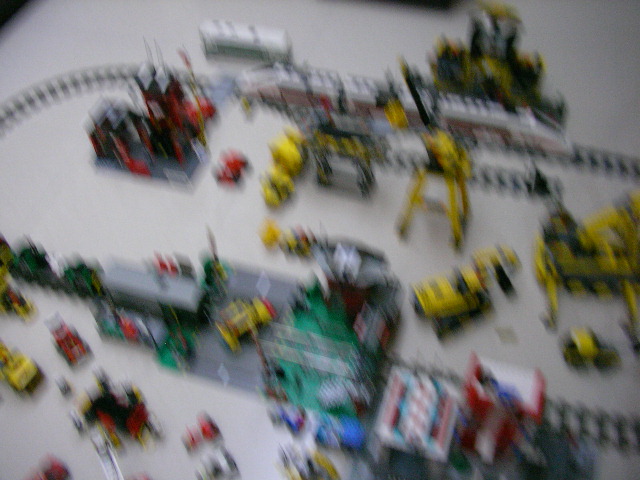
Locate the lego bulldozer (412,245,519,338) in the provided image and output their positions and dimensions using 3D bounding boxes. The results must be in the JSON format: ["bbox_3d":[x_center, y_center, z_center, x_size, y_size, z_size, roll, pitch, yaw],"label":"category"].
[{"bbox_3d":[0.276,0.091,1.283,0.192,0.079,0.074,-21,56,-9],"label":"lego bulldozer"}]

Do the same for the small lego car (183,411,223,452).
[{"bbox_3d":[-0.204,0.337,1.202,0.063,0.030,0.040,-31,56,-20],"label":"small lego car"}]

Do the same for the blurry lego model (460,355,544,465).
[{"bbox_3d":[0.301,0.287,1.133,0.103,0.099,0.108,12,58,14],"label":"blurry lego model"}]

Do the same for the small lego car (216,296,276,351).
[{"bbox_3d":[-0.143,0.160,1.323,0.098,0.048,0.052,-33,57,-21],"label":"small lego car"}]

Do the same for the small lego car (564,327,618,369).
[{"bbox_3d":[0.480,0.195,1.212,0.084,0.044,0.049,0,55,6],"label":"small lego car"}]

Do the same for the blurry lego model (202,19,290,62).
[{"bbox_3d":[-0.197,-0.538,1.867,0.228,0.074,0.055,9,53,10],"label":"blurry lego model"}]

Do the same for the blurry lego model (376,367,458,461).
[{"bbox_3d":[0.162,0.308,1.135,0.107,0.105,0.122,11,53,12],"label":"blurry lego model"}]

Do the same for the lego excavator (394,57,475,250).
[{"bbox_3d":[0.212,-0.149,1.314,0.138,0.310,0.163,-21,56,-9],"label":"lego excavator"}]

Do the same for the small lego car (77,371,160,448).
[{"bbox_3d":[-0.360,0.303,1.208,0.123,0.064,0.099,4,56,8],"label":"small lego car"}]

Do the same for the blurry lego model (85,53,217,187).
[{"bbox_3d":[-0.379,-0.262,1.505,0.252,0.222,0.138,13,58,14],"label":"blurry lego model"}]

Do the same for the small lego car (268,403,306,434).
[{"bbox_3d":[-0.055,0.317,1.209,0.060,0.030,0.039,9,53,10],"label":"small lego car"}]

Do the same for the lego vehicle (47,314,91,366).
[{"bbox_3d":[-0.485,0.193,1.331,0.046,0.032,0.096,-31,56,-20],"label":"lego vehicle"}]

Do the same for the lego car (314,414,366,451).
[{"bbox_3d":[0.039,0.332,1.185,0.078,0.041,0.042,9,53,10],"label":"lego car"}]

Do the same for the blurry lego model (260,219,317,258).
[{"bbox_3d":[-0.070,-0.004,1.405,0.103,0.041,0.049,17,59,17],"label":"blurry lego model"}]

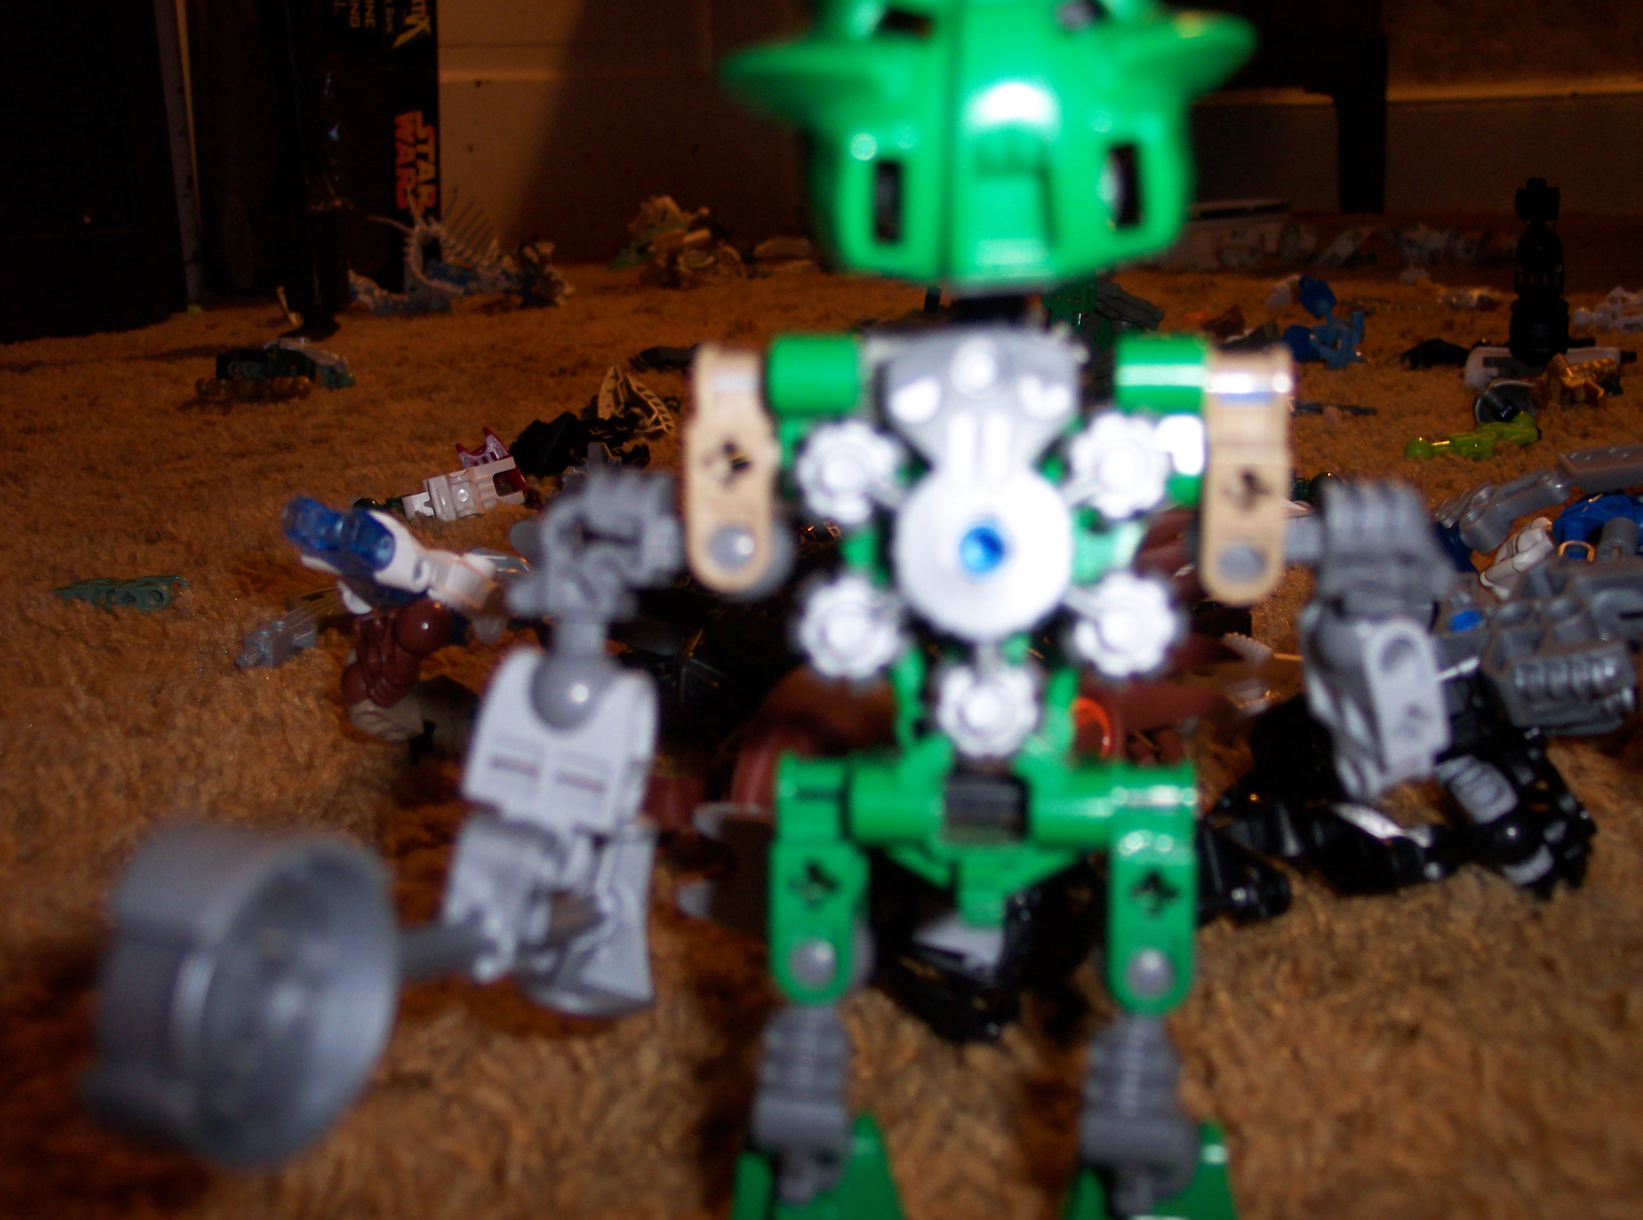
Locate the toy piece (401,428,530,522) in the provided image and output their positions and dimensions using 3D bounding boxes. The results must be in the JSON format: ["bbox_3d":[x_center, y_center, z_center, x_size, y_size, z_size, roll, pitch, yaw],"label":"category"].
[{"bbox_3d":[-0.118,-0.044,0.593,0.041,0.027,0.021,-16,7,-16],"label":"toy piece"}]

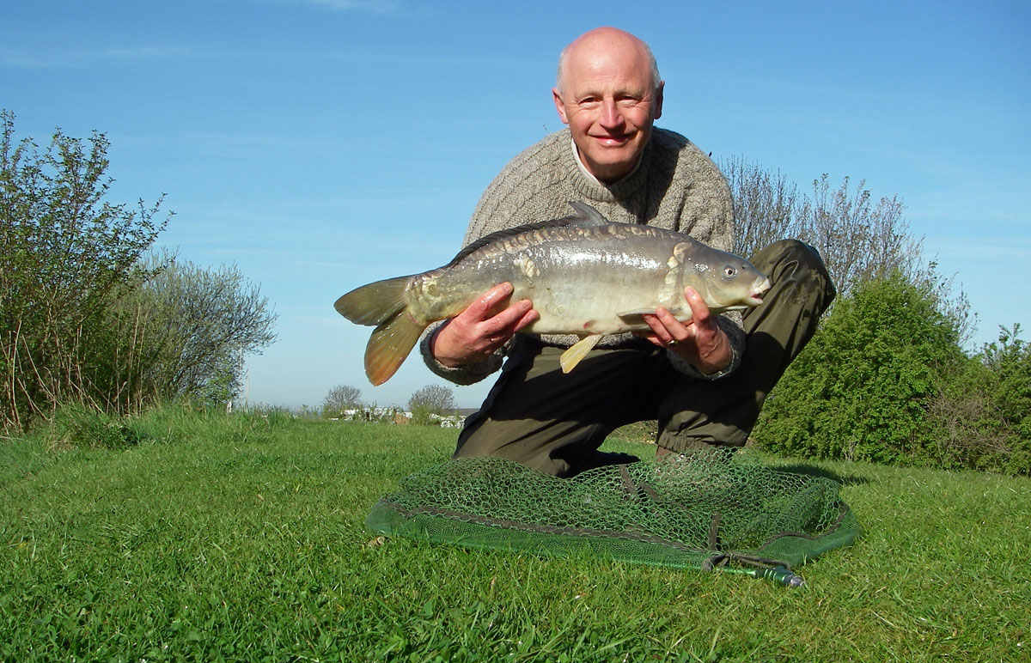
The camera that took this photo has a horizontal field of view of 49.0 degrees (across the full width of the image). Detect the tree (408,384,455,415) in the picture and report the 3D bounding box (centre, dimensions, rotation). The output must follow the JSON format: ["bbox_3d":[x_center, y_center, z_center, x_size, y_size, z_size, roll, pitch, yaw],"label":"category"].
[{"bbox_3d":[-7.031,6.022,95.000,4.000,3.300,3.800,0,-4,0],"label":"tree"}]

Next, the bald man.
[{"bbox_3d":[0.205,-0.139,1.995,0.700,0.800,0.840,0,-4,5],"label":"bald man"}]

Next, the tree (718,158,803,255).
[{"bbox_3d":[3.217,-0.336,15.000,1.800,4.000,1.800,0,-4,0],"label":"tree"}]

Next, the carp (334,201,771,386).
[{"bbox_3d":[0.054,-0.057,1.660,0.640,0.260,0.130,-2,-4,2],"label":"carp"}]

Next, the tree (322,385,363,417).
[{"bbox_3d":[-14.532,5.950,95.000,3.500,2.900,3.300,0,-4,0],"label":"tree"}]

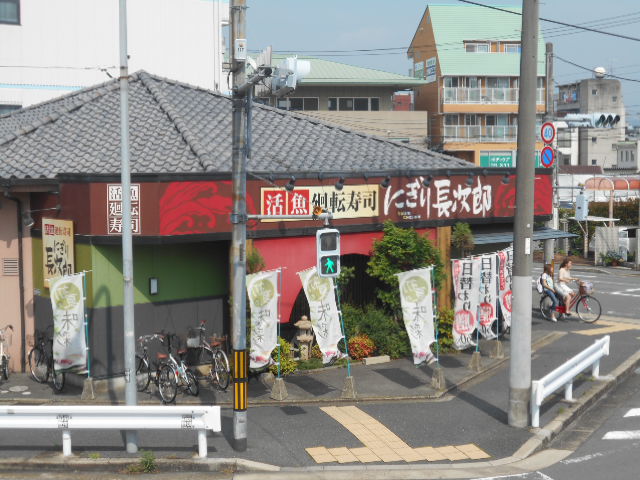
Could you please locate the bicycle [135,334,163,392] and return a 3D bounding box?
[{"bbox_3d":[-2.955,2.322,19.087,0.550,1.060,1.720,-4,7,-35],"label":"bicycle"}]

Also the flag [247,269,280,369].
[{"bbox_3d":[-1.038,1.442,19.700,0.600,1.800,0.100,-1,4,-10],"label":"flag"}]

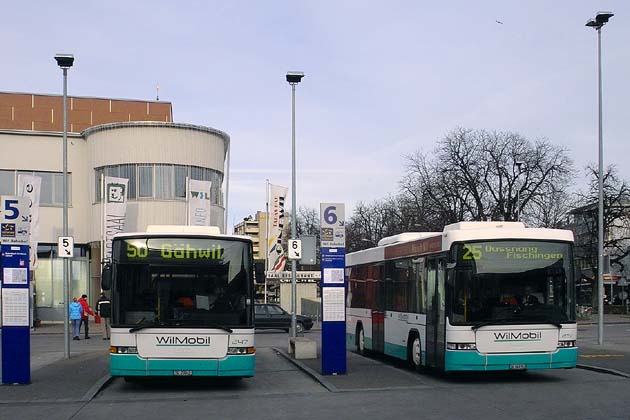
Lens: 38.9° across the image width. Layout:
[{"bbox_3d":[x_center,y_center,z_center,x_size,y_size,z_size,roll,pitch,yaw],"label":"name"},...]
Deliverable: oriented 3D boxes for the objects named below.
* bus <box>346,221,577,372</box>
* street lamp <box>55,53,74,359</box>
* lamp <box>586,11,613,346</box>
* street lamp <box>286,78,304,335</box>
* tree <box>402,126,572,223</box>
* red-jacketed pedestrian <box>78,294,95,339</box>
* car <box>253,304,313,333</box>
[{"bbox_3d":[2.718,2.191,21.850,2.550,3.100,11.300,1,-5,-10],"label":"bus"},{"bbox_3d":[-6.362,-0.089,22.800,0.500,7.800,0.600,0,-5,0],"label":"street lamp"},{"bbox_3d":[8.719,-0.964,27.300,0.800,10.200,0.650,-2,-5,17],"label":"lamp"},{"bbox_3d":[-0.555,0.027,24.500,0.500,7.800,0.600,0,-5,0],"label":"street lamp"},{"bbox_3d":[11.598,0.975,60.000,11.700,12.900,11.000,0,-5,0],"label":"tree"},{"bbox_3d":[-8.834,4.137,34.500,0.580,1.700,0.480,-5,-7,41],"label":"red-jacketed pedestrian"},{"bbox_3d":[-2.199,5.083,42.200,4.450,1.400,1.700,0,-5,-5],"label":"car"}]

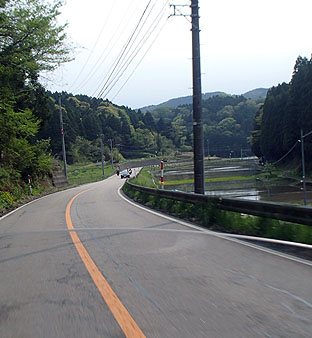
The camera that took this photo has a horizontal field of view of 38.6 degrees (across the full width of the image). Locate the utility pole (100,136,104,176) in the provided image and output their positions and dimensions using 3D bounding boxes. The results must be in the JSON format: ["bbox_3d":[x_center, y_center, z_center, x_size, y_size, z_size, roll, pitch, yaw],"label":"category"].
[{"bbox_3d":[-10.447,-2.636,88.000,0.320,8.160,0.320,-2,0,0],"label":"utility pole"}]

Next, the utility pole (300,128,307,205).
[{"bbox_3d":[12.459,-0.126,37.500,0.180,6.570,0.180,-2,0,0],"label":"utility pole"}]

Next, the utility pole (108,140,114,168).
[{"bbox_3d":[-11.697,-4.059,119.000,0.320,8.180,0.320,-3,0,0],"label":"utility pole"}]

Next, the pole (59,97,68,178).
[{"bbox_3d":[-10.564,-3.588,51.000,0.320,9.560,0.320,-4,0,0],"label":"pole"}]

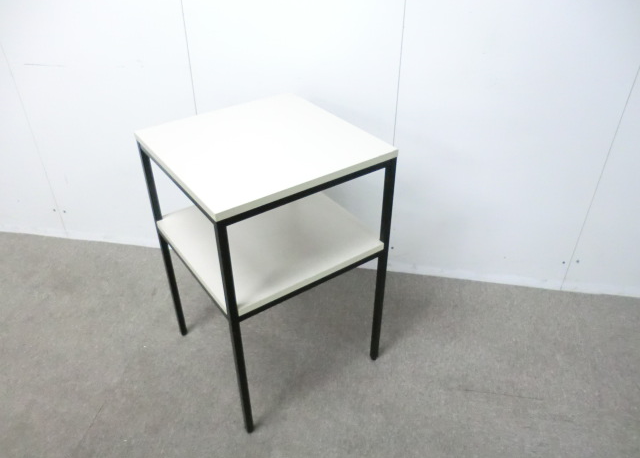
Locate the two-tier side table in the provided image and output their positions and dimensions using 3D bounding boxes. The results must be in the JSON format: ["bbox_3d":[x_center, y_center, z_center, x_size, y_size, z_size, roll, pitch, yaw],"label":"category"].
[{"bbox_3d":[-0.132,0.077,1.333,0.441,0.675,0.432,-22,40,-28],"label":"two-tier side table"}]

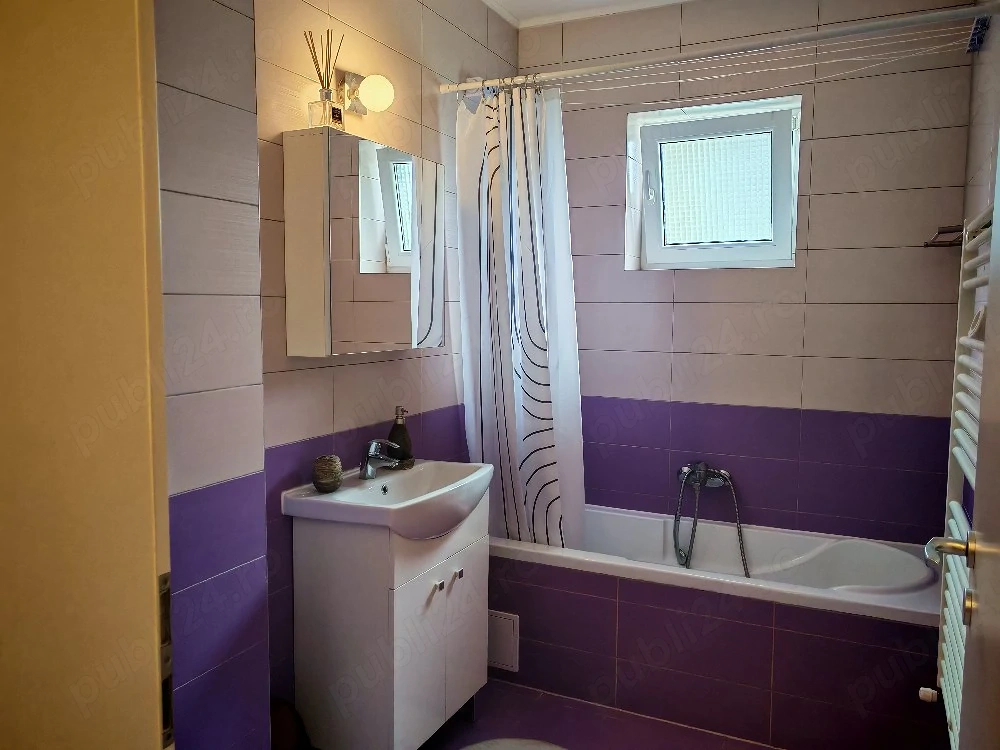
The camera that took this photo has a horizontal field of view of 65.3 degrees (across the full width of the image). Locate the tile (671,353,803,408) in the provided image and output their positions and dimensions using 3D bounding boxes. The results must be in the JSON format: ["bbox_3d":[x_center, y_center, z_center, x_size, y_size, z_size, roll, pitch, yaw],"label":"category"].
[{"bbox_3d":[0.928,0.019,3.073,0.498,0.201,0.012,3,6,26],"label":"tile"}]

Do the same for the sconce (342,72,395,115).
[{"bbox_3d":[-0.383,-0.825,2.289,0.156,0.112,0.108,3,6,26],"label":"sconce"}]

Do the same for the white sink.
[{"bbox_3d":[-0.282,0.386,2.345,0.390,0.155,0.630,3,6,26],"label":"white sink"}]

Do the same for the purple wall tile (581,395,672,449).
[{"bbox_3d":[0.480,0.197,3.309,0.498,0.201,0.012,3,6,26],"label":"purple wall tile"}]

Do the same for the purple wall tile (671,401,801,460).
[{"bbox_3d":[0.927,0.218,3.090,0.498,0.201,0.012,3,6,26],"label":"purple wall tile"}]

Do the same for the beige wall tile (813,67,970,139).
[{"bbox_3d":[1.379,-0.959,2.767,0.494,0.201,0.012,3,6,26],"label":"beige wall tile"}]

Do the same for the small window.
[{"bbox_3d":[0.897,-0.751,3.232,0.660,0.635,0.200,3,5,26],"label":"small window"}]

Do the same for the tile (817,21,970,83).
[{"bbox_3d":[1.388,-1.163,2.761,0.496,0.202,0.010,3,6,26],"label":"tile"}]

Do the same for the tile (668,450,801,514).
[{"bbox_3d":[0.926,0.420,3.111,0.500,0.201,0.010,3,6,26],"label":"tile"}]

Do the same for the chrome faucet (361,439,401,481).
[{"bbox_3d":[-0.367,0.258,2.380,0.146,0.118,0.049,3,6,26],"label":"chrome faucet"}]

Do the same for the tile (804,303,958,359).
[{"bbox_3d":[1.376,-0.159,2.839,0.495,0.201,0.010,3,6,26],"label":"tile"}]

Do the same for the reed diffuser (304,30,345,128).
[{"bbox_3d":[-0.460,-0.775,2.054,0.088,0.260,0.090,3,6,26],"label":"reed diffuser"}]

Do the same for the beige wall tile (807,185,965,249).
[{"bbox_3d":[1.384,-0.560,2.814,0.496,0.202,0.010,3,6,26],"label":"beige wall tile"}]

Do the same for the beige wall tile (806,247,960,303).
[{"bbox_3d":[1.375,-0.359,2.820,0.494,0.201,0.012,3,6,26],"label":"beige wall tile"}]

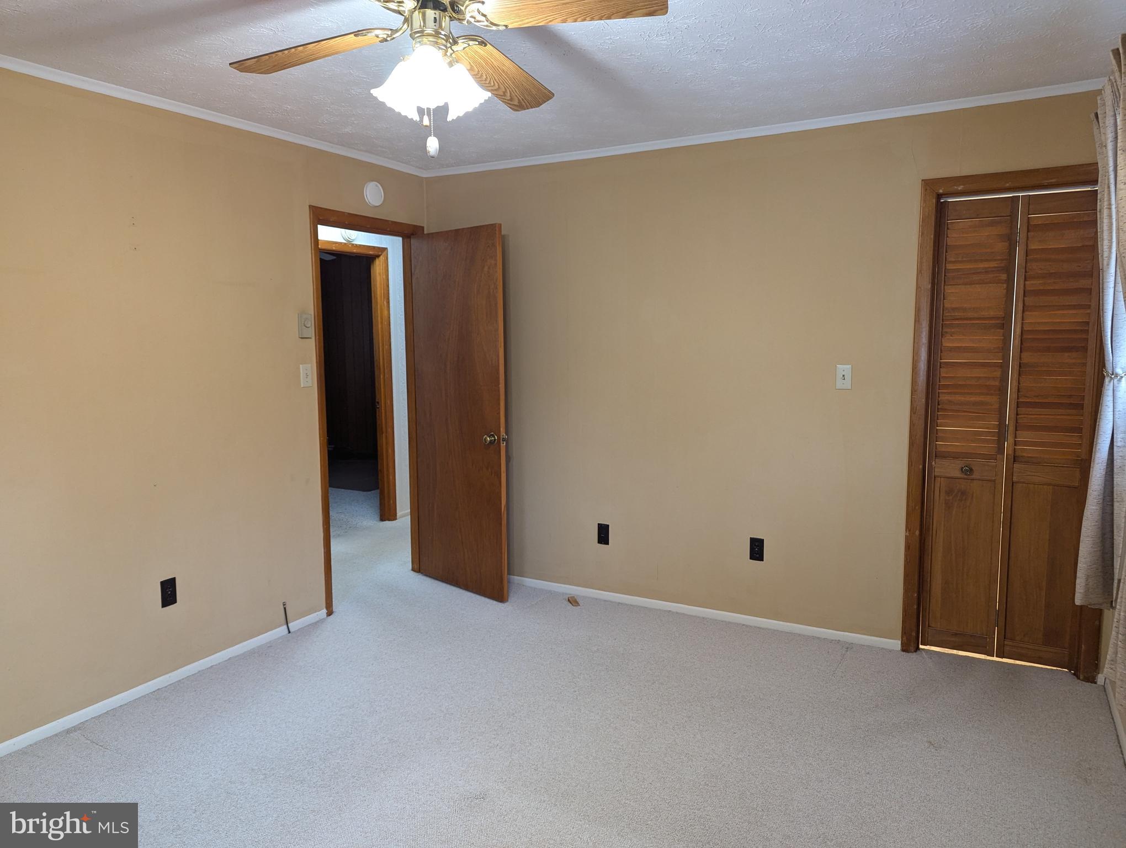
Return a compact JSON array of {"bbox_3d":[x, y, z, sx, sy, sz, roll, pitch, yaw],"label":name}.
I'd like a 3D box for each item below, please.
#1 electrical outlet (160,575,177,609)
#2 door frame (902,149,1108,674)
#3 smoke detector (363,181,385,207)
[{"bbox_3d":[-1.685,0.720,3.343,0.010,0.114,0.070,3,8,29],"label":"electrical outlet"},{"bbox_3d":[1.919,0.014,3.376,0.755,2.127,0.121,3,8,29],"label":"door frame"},{"bbox_3d":[-1.036,-1.265,4.300,0.026,0.135,0.135,3,8,29],"label":"smoke detector"}]

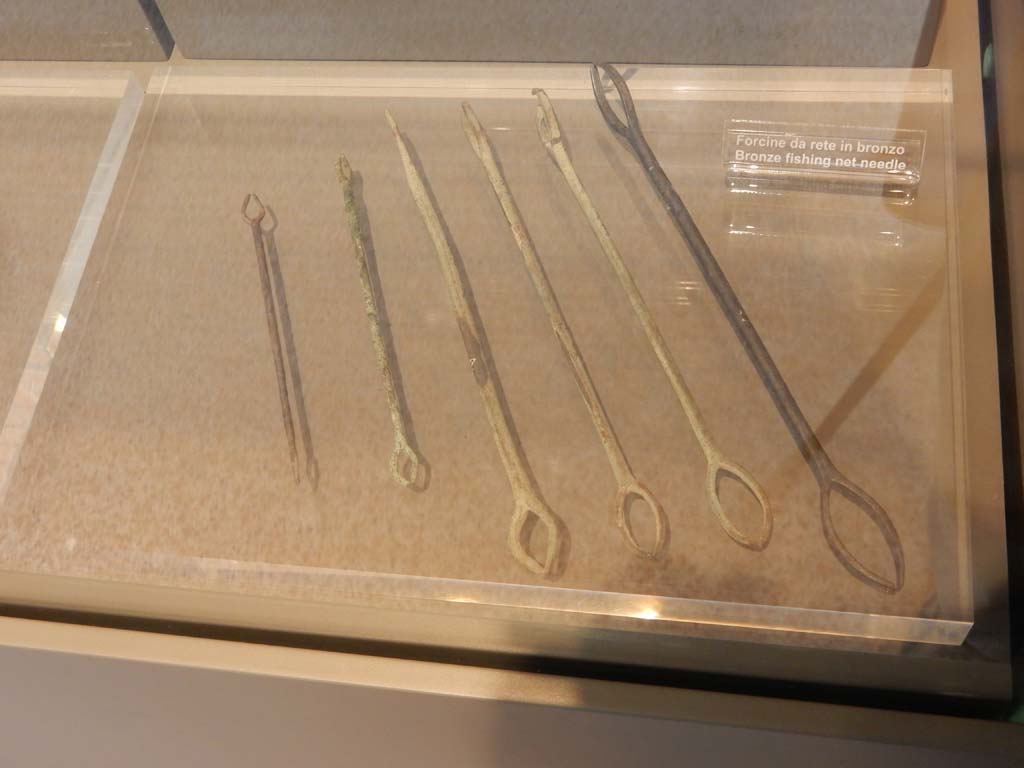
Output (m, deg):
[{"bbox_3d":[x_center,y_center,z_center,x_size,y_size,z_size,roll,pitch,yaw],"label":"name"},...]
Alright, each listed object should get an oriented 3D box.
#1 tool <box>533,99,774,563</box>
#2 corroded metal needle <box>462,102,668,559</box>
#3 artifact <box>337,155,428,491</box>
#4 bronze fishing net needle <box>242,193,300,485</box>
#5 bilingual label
[{"bbox_3d":[0.041,-0.030,0.420,0.015,0.007,0.191,-20,60,-2],"label":"tool"},{"bbox_3d":[0.011,-0.026,0.423,0.013,0.007,0.188,-19,60,-2],"label":"corroded metal needle"},{"bbox_3d":[-0.046,-0.025,0.432,0.008,0.006,0.136,-15,60,0],"label":"artifact"},{"bbox_3d":[-0.082,-0.018,0.434,0.009,0.006,0.118,-15,60,1],"label":"bronze fishing net needle"},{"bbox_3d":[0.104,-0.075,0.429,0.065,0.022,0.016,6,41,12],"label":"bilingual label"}]

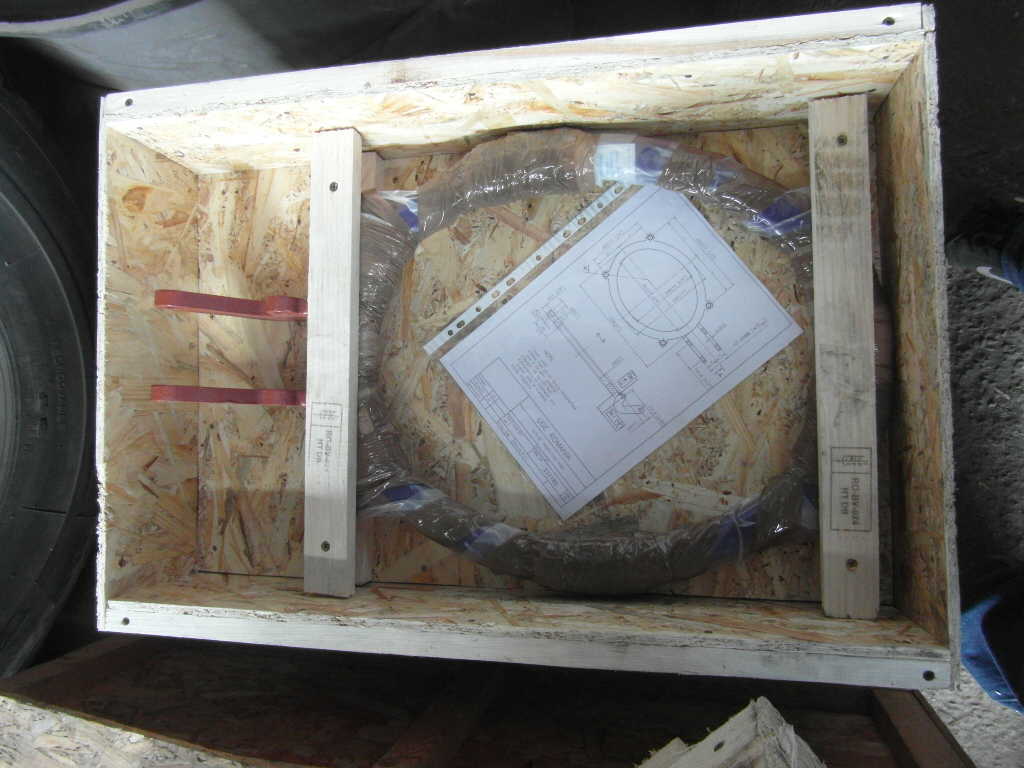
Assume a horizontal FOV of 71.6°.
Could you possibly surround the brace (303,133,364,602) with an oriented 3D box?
[{"bbox_3d":[-0.176,-0.024,0.702,0.045,0.021,0.454,-1,87,12],"label":"brace"}]

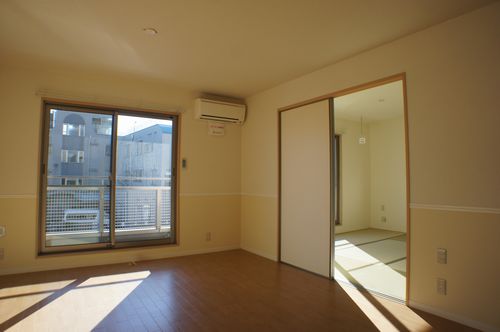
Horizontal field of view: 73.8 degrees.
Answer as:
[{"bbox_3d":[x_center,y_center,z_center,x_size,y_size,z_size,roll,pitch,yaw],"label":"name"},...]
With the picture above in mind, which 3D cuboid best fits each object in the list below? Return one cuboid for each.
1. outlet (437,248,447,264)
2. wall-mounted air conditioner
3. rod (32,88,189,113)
[{"bbox_3d":[1.528,0.721,2.657,0.011,0.120,0.072,2,-3,-33],"label":"outlet"},{"bbox_3d":[-0.428,-0.808,5.023,0.790,0.285,0.205,2,-3,-33],"label":"wall-mounted air conditioner"},{"bbox_3d":[-1.681,-0.810,4.263,1.800,0.055,0.120,2,-3,-33],"label":"rod"}]

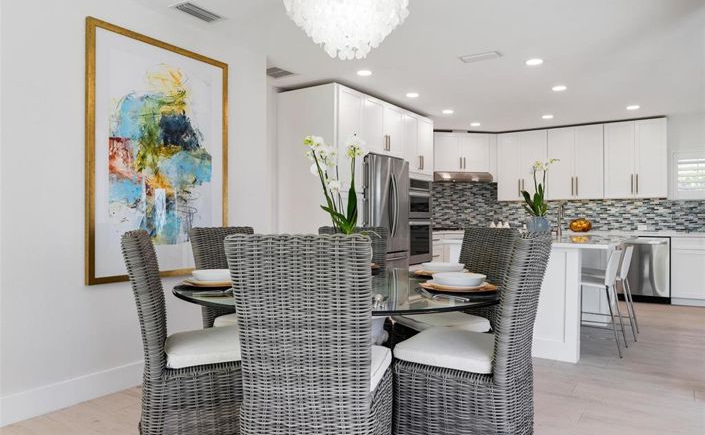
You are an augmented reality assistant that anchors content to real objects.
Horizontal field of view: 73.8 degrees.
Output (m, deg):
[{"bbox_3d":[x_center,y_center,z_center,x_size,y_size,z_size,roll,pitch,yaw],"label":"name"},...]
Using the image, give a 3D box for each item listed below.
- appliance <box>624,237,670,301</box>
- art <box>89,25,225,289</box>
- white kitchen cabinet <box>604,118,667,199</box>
[{"bbox_3d":[4.003,0.695,6.423,0.600,0.870,0.600,0,0,35],"label":"appliance"},{"bbox_3d":[-1.308,-0.398,3.285,0.040,1.618,1.087,0,0,35],"label":"art"},{"bbox_3d":[3.981,-0.780,6.603,0.743,1.070,0.330,0,0,35],"label":"white kitchen cabinet"}]

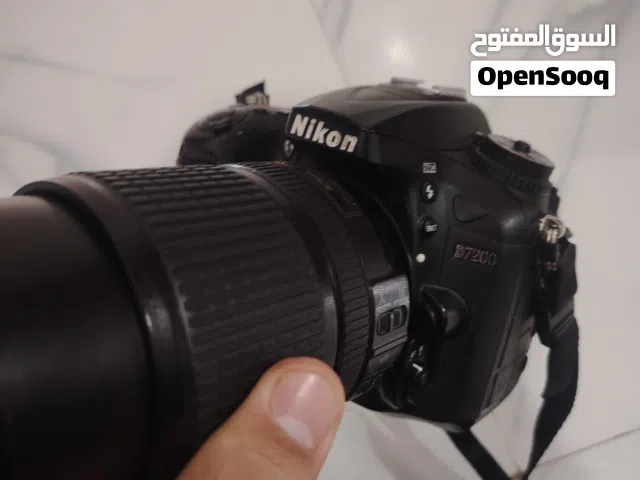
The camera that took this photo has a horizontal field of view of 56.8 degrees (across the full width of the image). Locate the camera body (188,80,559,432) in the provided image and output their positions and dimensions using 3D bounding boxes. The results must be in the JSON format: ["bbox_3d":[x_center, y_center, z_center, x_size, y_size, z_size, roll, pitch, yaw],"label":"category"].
[{"bbox_3d":[0.017,-0.005,0.217,0.136,0.106,0.076,21,21,39],"label":"camera body"}]

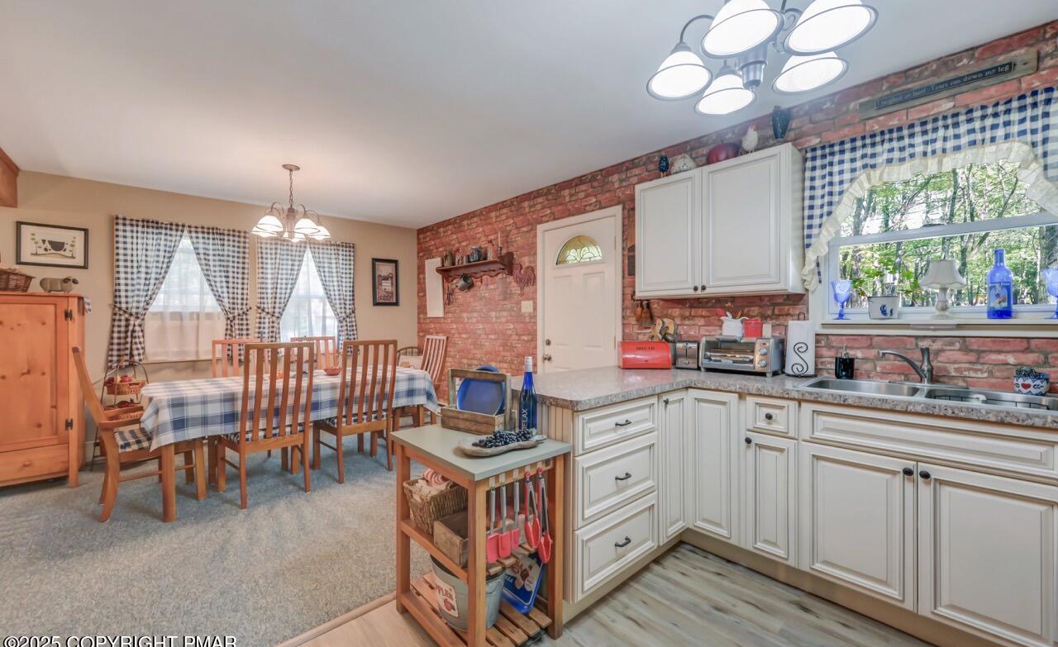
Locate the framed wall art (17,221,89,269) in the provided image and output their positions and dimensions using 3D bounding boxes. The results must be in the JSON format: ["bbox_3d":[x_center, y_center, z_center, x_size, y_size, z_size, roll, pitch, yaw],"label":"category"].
[{"bbox_3d":[-4.027,-0.655,3.486,0.400,0.350,0.025,-1,1,-42],"label":"framed wall art"}]

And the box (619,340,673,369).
[{"bbox_3d":[0.765,0.208,2.756,0.325,0.174,0.180,0,1,2],"label":"box"}]

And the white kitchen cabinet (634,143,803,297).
[{"bbox_3d":[1.152,-0.550,2.568,0.320,0.771,0.923,0,0,-43],"label":"white kitchen cabinet"}]

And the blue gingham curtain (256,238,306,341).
[{"bbox_3d":[-2.697,-0.260,4.480,0.470,1.280,0.100,0,0,-43],"label":"blue gingham curtain"}]

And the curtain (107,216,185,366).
[{"bbox_3d":[-3.555,-0.288,3.845,0.530,1.345,0.110,-1,1,-42],"label":"curtain"}]

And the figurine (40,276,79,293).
[{"bbox_3d":[-3.551,-0.282,3.110,0.185,0.145,0.090,0,0,-43],"label":"figurine"}]

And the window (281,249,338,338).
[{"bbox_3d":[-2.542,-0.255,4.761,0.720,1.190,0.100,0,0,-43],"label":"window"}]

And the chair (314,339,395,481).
[{"bbox_3d":[-1.361,0.657,3.291,0.480,1.050,0.570,-1,1,-42],"label":"chair"}]

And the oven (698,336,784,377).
[{"bbox_3d":[1.271,0.187,2.454,0.280,0.214,0.395,0,0,-43],"label":"oven"}]

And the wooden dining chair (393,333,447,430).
[{"bbox_3d":[-1.122,0.649,3.891,0.600,1.050,0.520,-1,1,-42],"label":"wooden dining chair"}]

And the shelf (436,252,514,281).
[{"bbox_3d":[-0.638,-0.613,4.551,0.190,0.250,1.230,-1,1,-42],"label":"shelf"}]

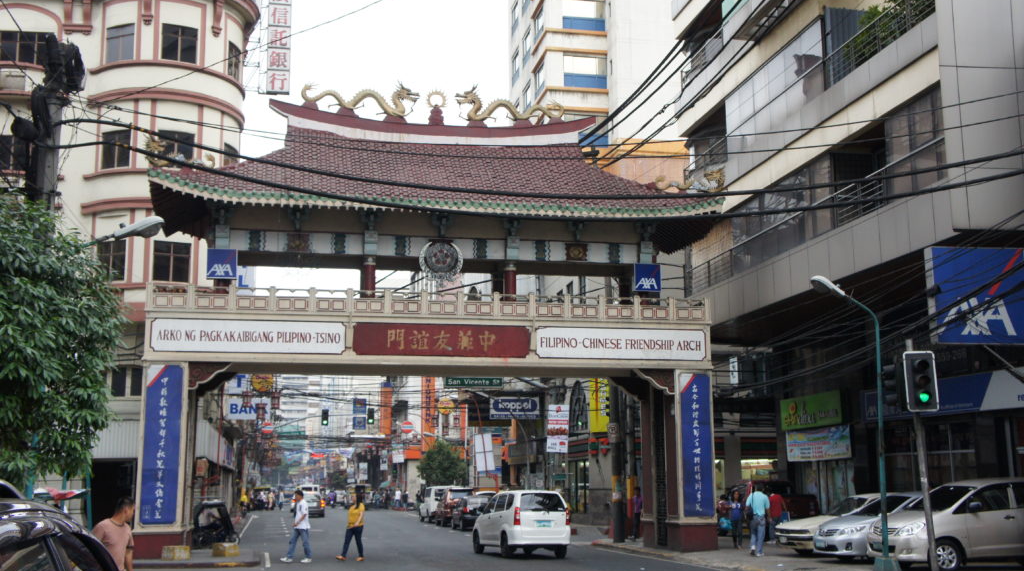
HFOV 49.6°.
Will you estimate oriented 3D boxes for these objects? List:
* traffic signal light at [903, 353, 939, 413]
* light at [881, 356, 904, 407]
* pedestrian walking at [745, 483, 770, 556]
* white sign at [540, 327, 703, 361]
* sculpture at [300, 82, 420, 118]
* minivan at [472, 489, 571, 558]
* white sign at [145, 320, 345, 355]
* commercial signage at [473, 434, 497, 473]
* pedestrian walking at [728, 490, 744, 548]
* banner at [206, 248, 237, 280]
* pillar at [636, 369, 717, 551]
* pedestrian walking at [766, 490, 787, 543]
[{"bbox_3d":[6.502,1.524,17.600,0.480,0.940,0.320,1,-10,-5],"label":"traffic signal light"},{"bbox_3d":[6.136,1.546,17.850,0.320,0.880,0.400,1,-10,-8],"label":"light"},{"bbox_3d":[5.506,5.264,25.078,0.560,1.660,0.480,-1,-10,3],"label":"pedestrian walking"},{"bbox_3d":[2.955,1.564,29.561,4.737,0.822,0.100,2,-11,-12],"label":"white sign"},{"bbox_3d":[-3.977,-4.938,29.124,3.200,1.000,0.500,2,-10,-12],"label":"sculpture"},{"bbox_3d":[0.164,6.143,28.742,1.650,1.690,4.150,3,-11,-16],"label":"minivan"},{"bbox_3d":[-6.508,1.284,27.581,4.737,0.836,0.100,2,-11,-12],"label":"white sign"},{"bbox_3d":[-1.339,8.453,56.000,0.840,1.900,0.080,-3,-9,-13],"label":"commercial signage"},{"bbox_3d":[5.996,6.260,29.638,0.450,1.531,0.320,-1,-10,3],"label":"pedestrian walking"},{"bbox_3d":[-6.906,-0.507,26.452,0.720,0.710,0.080,2,-10,-12],"label":"banner"},{"bbox_3d":[4.602,4.883,30.787,1.025,4.729,2.850,2,-11,-12],"label":"pillar"},{"bbox_3d":[7.781,6.761,32.651,0.500,1.596,0.450,0,-10,0],"label":"pedestrian walking"}]

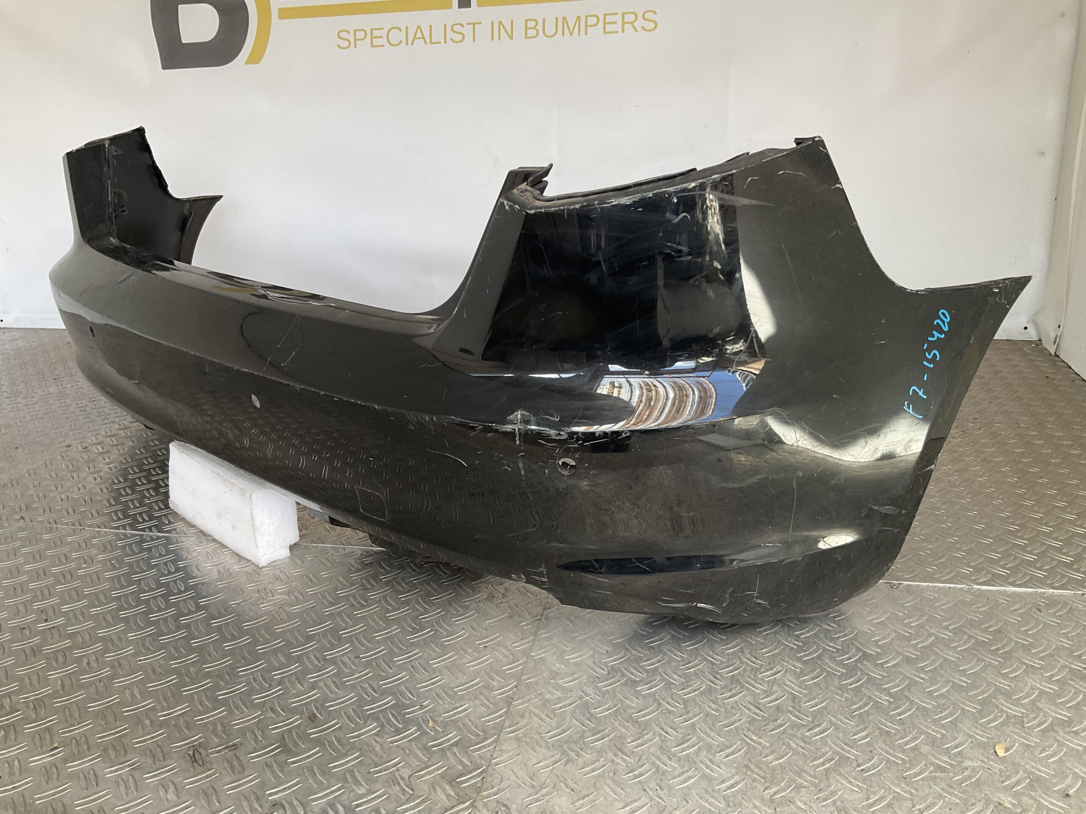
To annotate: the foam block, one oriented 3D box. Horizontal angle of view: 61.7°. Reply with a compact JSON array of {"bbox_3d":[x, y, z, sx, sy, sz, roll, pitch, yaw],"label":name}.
[{"bbox_3d":[-0.495,0.137,1.426,0.305,0.114,0.067,16,27,42],"label":"foam block"}]

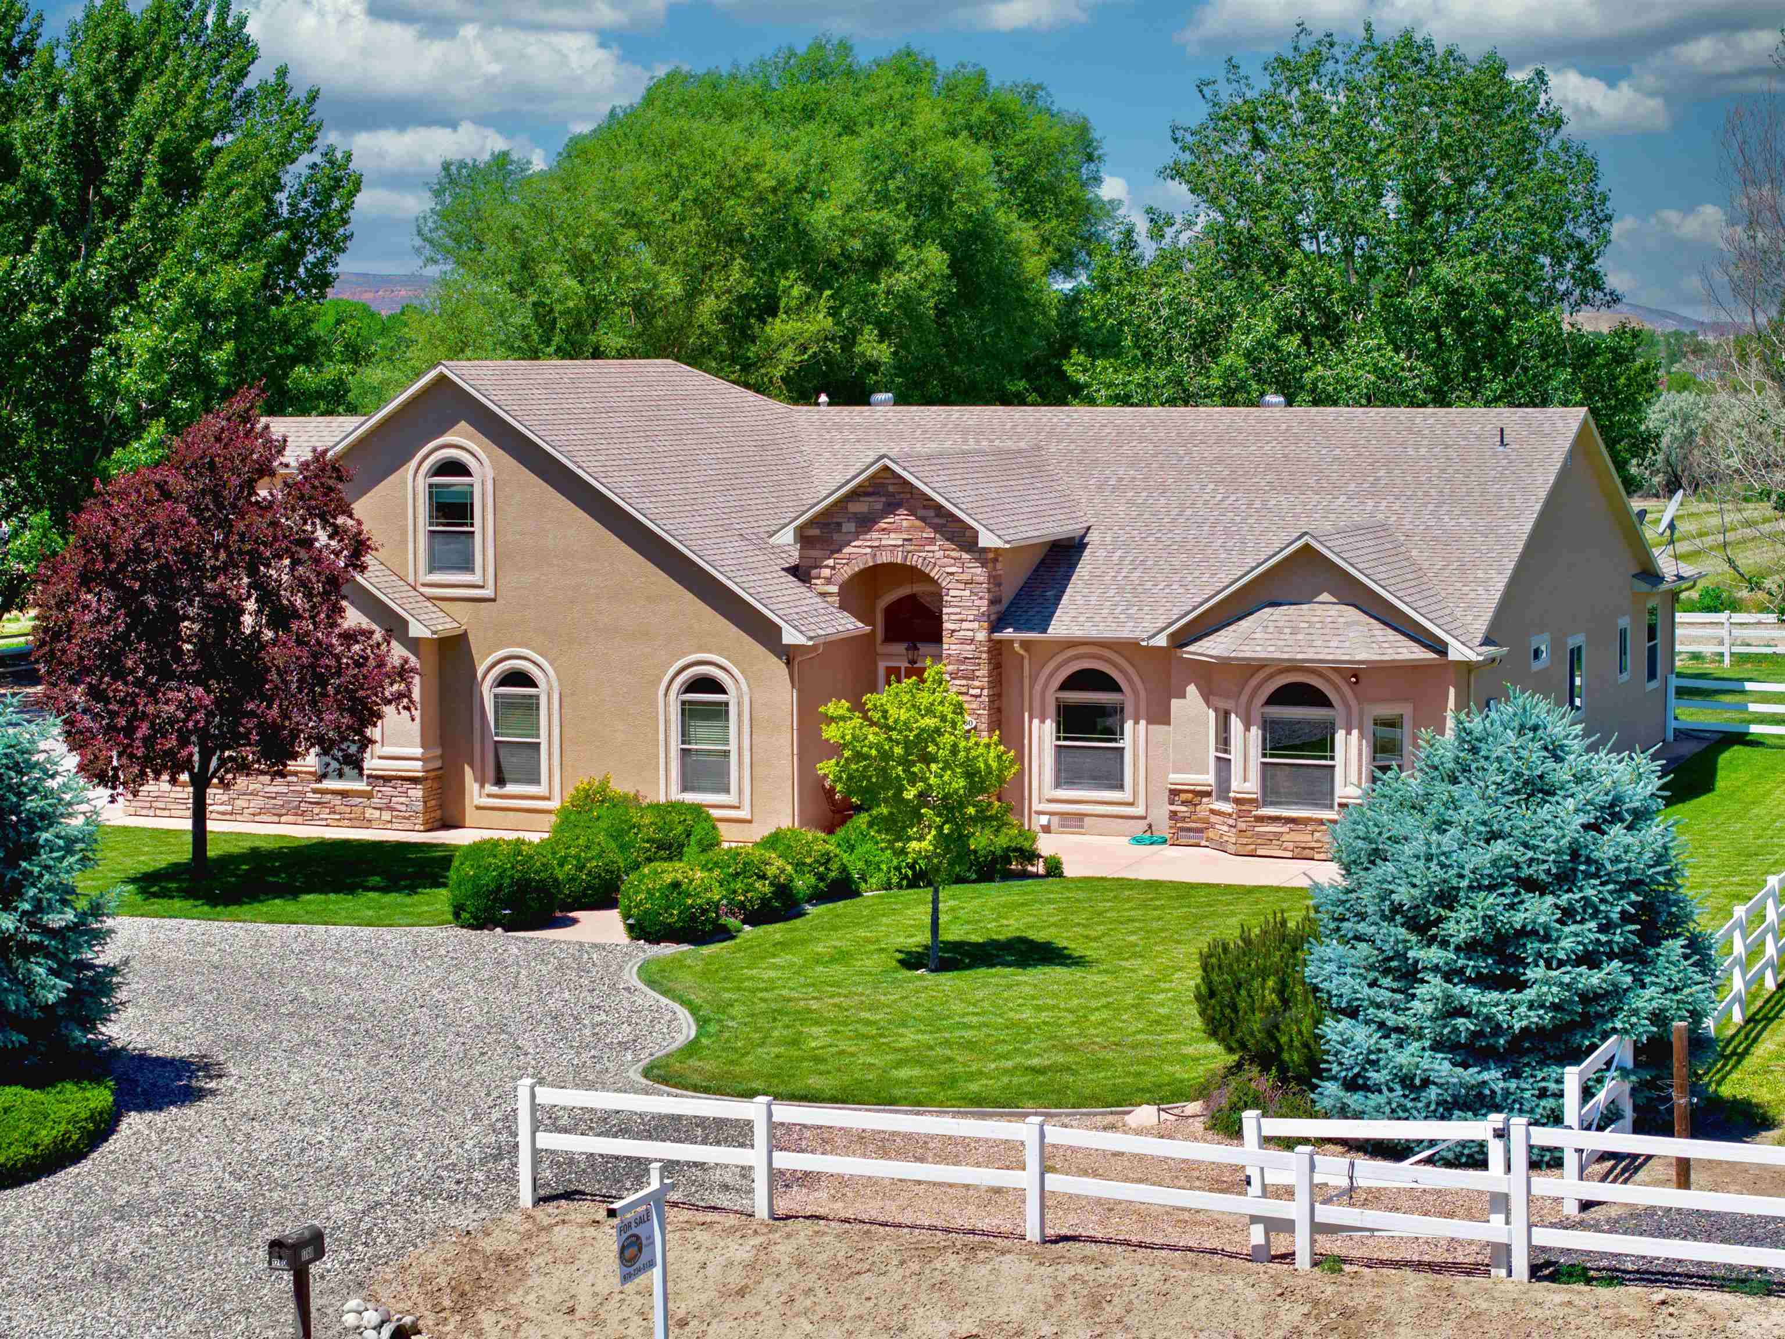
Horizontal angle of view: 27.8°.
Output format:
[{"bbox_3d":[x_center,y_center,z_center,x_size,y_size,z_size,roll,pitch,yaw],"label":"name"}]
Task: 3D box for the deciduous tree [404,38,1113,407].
[{"bbox_3d":[-3.542,-8.651,95.305,18.400,15.900,17.000,0,5,0],"label":"deciduous tree"}]

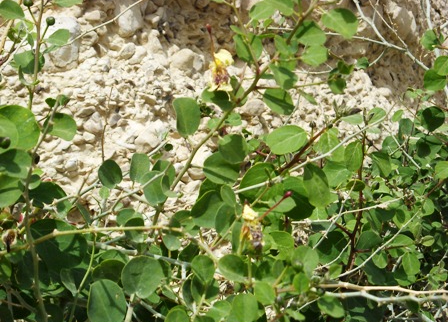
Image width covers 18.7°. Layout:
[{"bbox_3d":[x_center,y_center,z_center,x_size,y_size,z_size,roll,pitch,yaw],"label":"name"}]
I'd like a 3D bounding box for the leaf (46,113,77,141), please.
[{"bbox_3d":[-0.154,-0.032,1.290,0.030,0.029,0.008,6,-18,-7],"label":"leaf"}]

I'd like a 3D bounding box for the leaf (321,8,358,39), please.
[{"bbox_3d":[0.114,-0.135,1.330,0.037,0.030,0.008,40,-19,9],"label":"leaf"}]

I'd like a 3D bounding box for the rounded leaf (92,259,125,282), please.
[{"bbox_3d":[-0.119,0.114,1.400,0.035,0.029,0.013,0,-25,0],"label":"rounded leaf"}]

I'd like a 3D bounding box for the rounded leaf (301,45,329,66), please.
[{"bbox_3d":[0.095,-0.110,1.420,0.028,0.023,0.011,0,-25,0],"label":"rounded leaf"}]

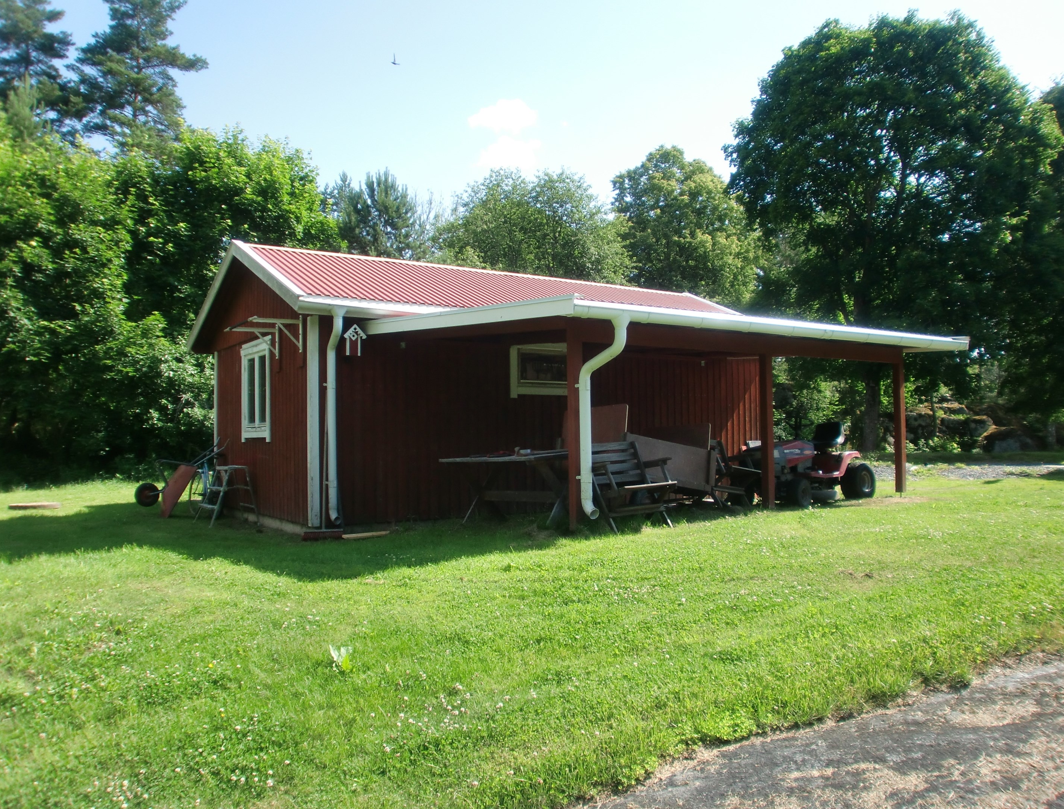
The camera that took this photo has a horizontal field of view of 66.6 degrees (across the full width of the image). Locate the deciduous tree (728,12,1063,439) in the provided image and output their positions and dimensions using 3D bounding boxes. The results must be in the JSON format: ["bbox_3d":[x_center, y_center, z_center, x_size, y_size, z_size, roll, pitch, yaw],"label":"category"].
[{"bbox_3d":[11.405,-5.451,25.500,10.214,13.739,9.703,-2,-2,24],"label":"deciduous tree"}]

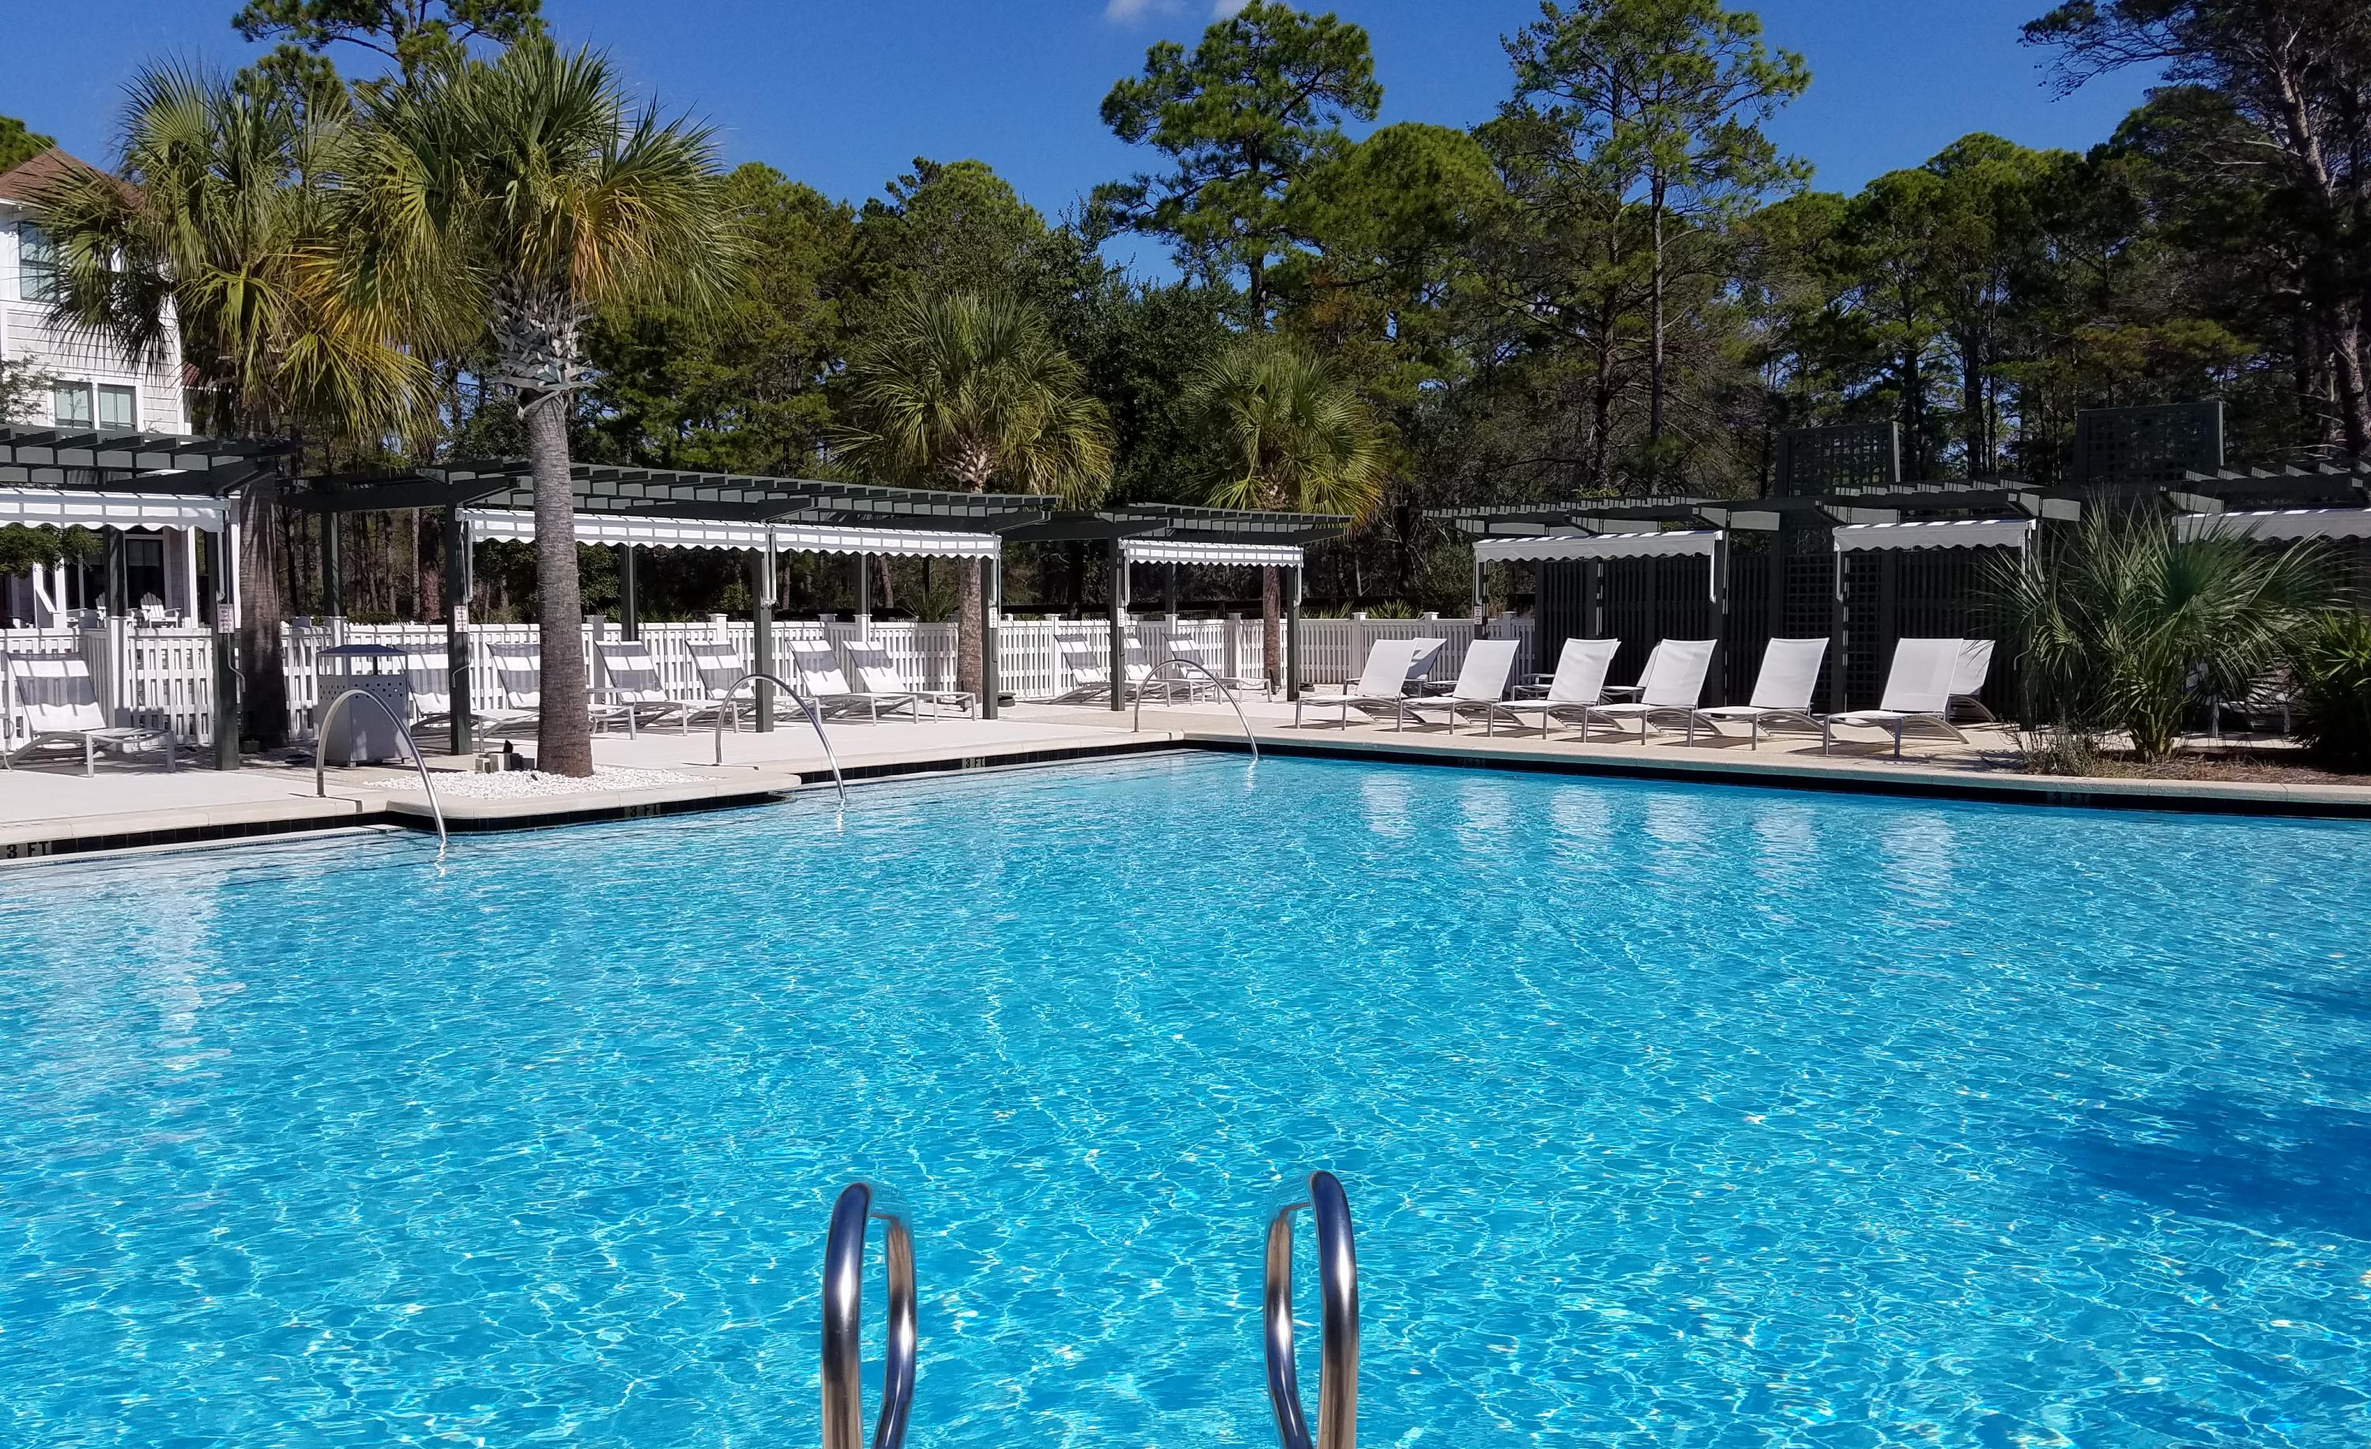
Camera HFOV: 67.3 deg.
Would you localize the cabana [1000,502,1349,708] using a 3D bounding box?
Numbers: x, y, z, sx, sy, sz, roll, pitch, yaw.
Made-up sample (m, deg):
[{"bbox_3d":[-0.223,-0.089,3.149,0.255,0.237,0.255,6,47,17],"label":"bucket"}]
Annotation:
[{"bbox_3d":[-0.619,-1.830,28.267,4.600,3.000,5.099,3,5,39],"label":"cabana"}]

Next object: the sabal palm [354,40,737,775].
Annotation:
[{"bbox_3d":[-5.560,-2.729,15.561,3.125,6.365,3.125,-1,4,-19],"label":"sabal palm"}]

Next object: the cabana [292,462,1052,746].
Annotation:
[{"bbox_3d":[-6.001,-1.431,21.820,4.600,3.000,8.646,3,5,39],"label":"cabana"}]

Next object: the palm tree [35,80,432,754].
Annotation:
[{"bbox_3d":[-9.947,-3.295,18.632,3.561,7.116,3.561,-2,4,-28],"label":"palm tree"}]

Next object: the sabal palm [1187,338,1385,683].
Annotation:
[{"bbox_3d":[1.929,-4.028,34.116,3.816,6.665,3.816,0,4,3],"label":"sabal palm"}]

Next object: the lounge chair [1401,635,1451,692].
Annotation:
[{"bbox_3d":[3.420,-0.840,28.302,0.690,1.020,2.000,3,4,37],"label":"lounge chair"}]

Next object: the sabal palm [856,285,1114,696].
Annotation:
[{"bbox_3d":[-3.264,-3.601,28.231,4.187,6.541,4.187,0,4,-7],"label":"sabal palm"}]

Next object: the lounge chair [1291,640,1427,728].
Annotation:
[{"bbox_3d":[2.250,-0.529,22.711,0.690,1.090,2.000,3,4,37],"label":"lounge chair"}]

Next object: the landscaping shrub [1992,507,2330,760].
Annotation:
[{"bbox_3d":[9.450,-0.899,17.277,2.830,2.500,2.830,2,4,29],"label":"landscaping shrub"}]

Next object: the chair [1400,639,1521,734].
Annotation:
[{"bbox_3d":[3.450,-0.483,21.962,0.690,1.090,2.000,3,4,37],"label":"chair"}]

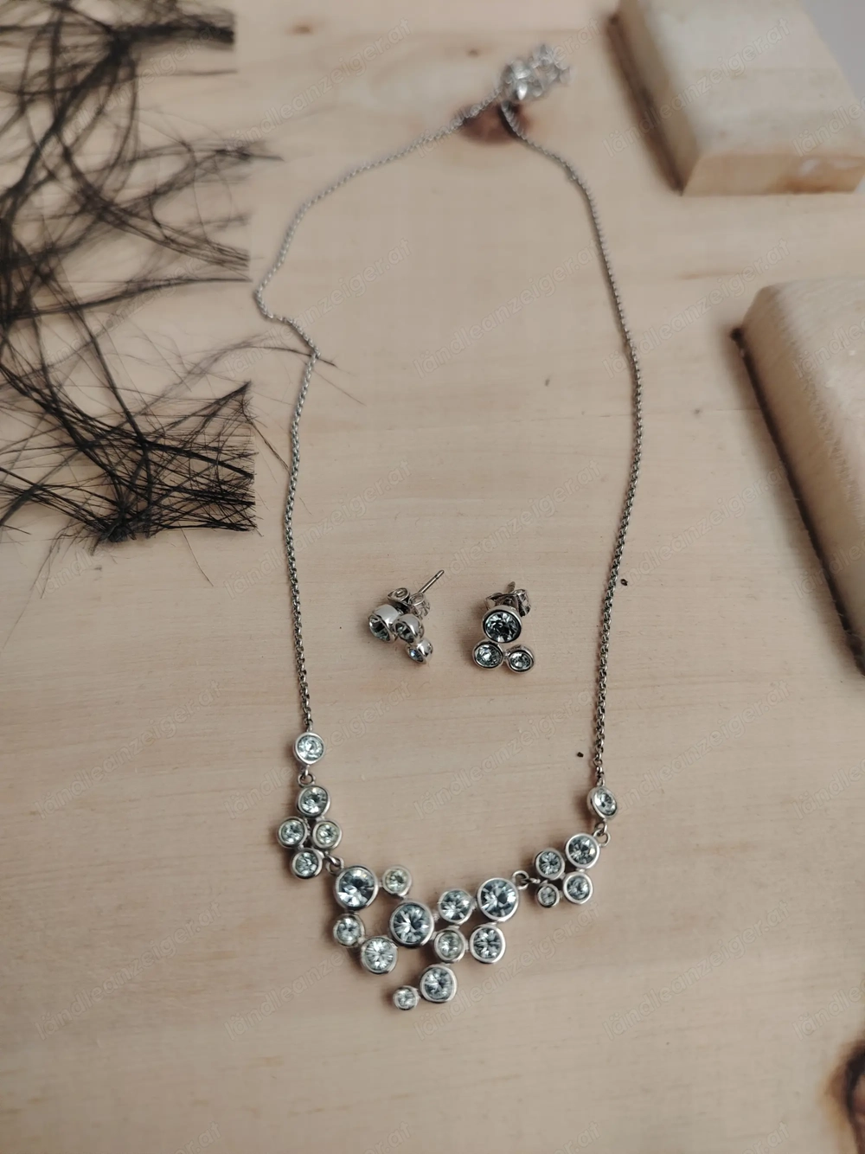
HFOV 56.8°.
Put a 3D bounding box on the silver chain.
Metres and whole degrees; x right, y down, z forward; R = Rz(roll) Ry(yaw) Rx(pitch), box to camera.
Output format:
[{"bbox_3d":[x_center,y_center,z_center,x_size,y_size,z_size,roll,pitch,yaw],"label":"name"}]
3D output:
[{"bbox_3d":[0.002,-0.049,0.162,0.077,0.004,0.187,-4,61,-4],"label":"silver chain"}]

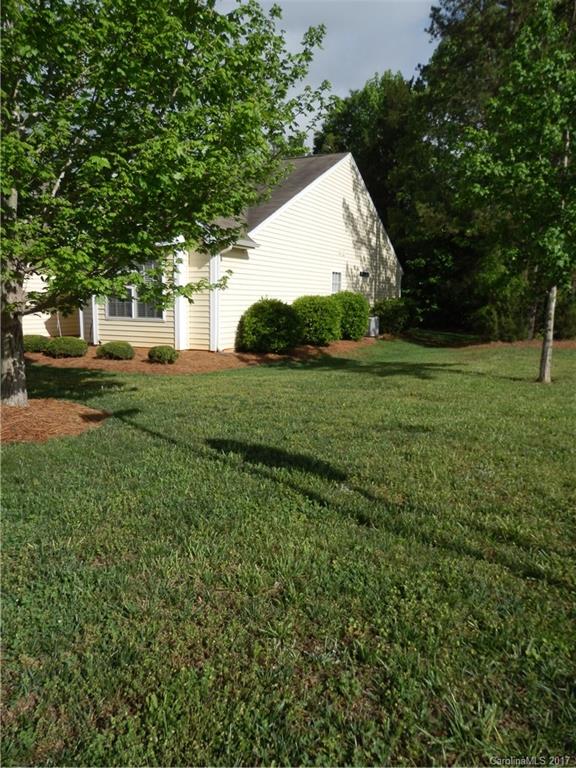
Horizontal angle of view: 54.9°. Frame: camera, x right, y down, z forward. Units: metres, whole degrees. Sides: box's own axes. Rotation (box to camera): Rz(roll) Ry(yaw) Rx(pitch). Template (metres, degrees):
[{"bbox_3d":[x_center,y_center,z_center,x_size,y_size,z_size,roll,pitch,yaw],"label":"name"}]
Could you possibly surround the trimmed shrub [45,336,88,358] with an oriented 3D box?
[{"bbox_3d":[-5.302,-0.872,13.248,1.051,0.499,0.925,1,8,0],"label":"trimmed shrub"}]

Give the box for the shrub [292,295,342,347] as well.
[{"bbox_3d":[0.834,-1.830,16.084,1.464,1.487,1.464,1,8,0],"label":"shrub"}]

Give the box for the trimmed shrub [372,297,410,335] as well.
[{"bbox_3d":[4.288,-2.831,23.095,1.624,1.566,1.543,1,8,0],"label":"trimmed shrub"}]

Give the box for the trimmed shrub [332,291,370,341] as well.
[{"bbox_3d":[2.035,-2.253,18.352,1.390,1.631,1.390,1,8,0],"label":"trimmed shrub"}]

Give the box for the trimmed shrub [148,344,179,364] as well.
[{"bbox_3d":[-2.716,-0.633,12.114,0.662,0.394,0.629,1,8,0],"label":"trimmed shrub"}]

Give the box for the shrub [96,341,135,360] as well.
[{"bbox_3d":[-3.988,-0.773,12.836,0.886,0.422,0.798,1,8,0],"label":"shrub"}]

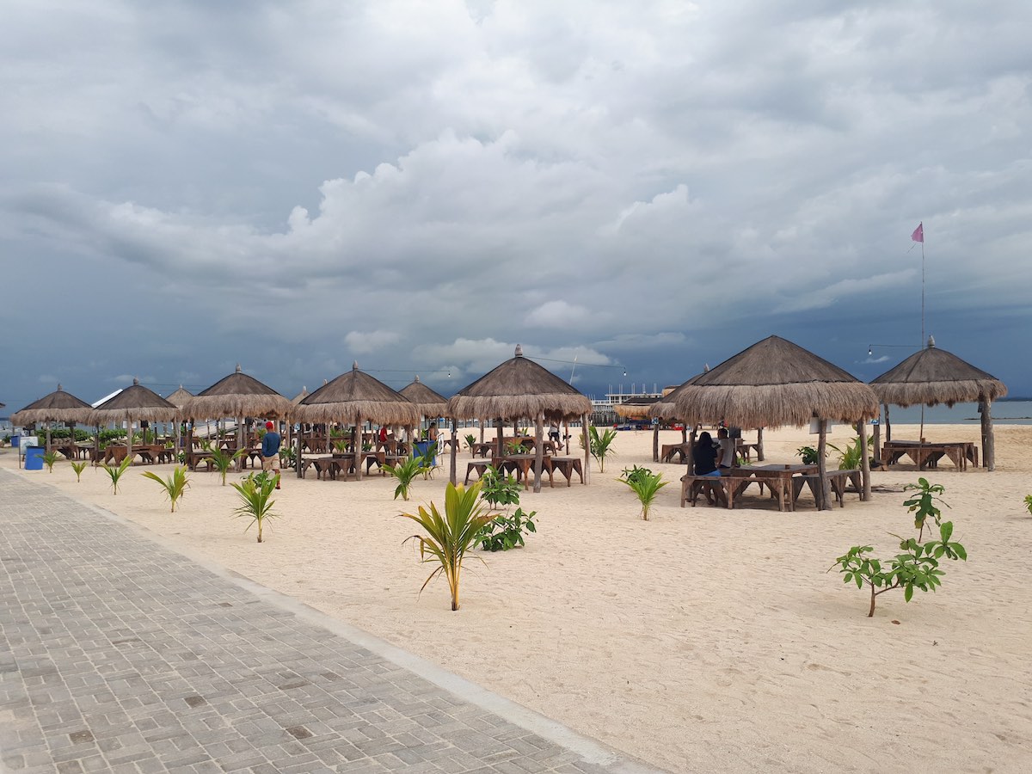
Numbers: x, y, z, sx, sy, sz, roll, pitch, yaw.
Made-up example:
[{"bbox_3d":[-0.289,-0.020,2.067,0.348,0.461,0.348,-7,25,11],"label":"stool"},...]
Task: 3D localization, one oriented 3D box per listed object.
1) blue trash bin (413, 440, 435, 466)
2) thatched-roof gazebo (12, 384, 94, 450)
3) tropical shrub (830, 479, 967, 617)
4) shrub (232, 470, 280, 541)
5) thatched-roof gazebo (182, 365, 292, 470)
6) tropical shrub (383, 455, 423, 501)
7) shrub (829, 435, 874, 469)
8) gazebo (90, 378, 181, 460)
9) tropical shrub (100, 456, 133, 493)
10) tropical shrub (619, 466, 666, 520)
[{"bbox_3d":[-2.969,2.171,26.164,0.600,0.830,0.570,-2,-2,39],"label":"blue trash bin"},{"bbox_3d":[-19.477,1.485,34.459,3.550,3.280,3.550,-2,-2,39],"label":"thatched-roof gazebo"},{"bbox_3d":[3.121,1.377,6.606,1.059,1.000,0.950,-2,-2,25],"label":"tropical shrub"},{"bbox_3d":[-3.652,1.685,11.285,0.680,0.980,0.660,-1,-2,-18],"label":"shrub"},{"bbox_3d":[-8.767,0.957,25.404,3.300,3.296,3.300,0,-2,-19],"label":"thatched-roof gazebo"},{"bbox_3d":[-2.268,1.832,16.222,0.860,0.920,0.800,-1,-2,-8],"label":"tropical shrub"},{"bbox_3d":[8.675,1.698,20.777,1.120,1.040,1.050,-2,-2,23],"label":"shrub"},{"bbox_3d":[-14.798,1.325,31.311,3.200,3.270,3.200,-2,-2,40],"label":"gazebo"},{"bbox_3d":[-9.241,2.060,18.617,0.720,0.860,0.660,0,-2,-26],"label":"tropical shrub"},{"bbox_3d":[2.006,1.714,12.788,0.780,0.800,0.720,-1,-2,9],"label":"tropical shrub"}]

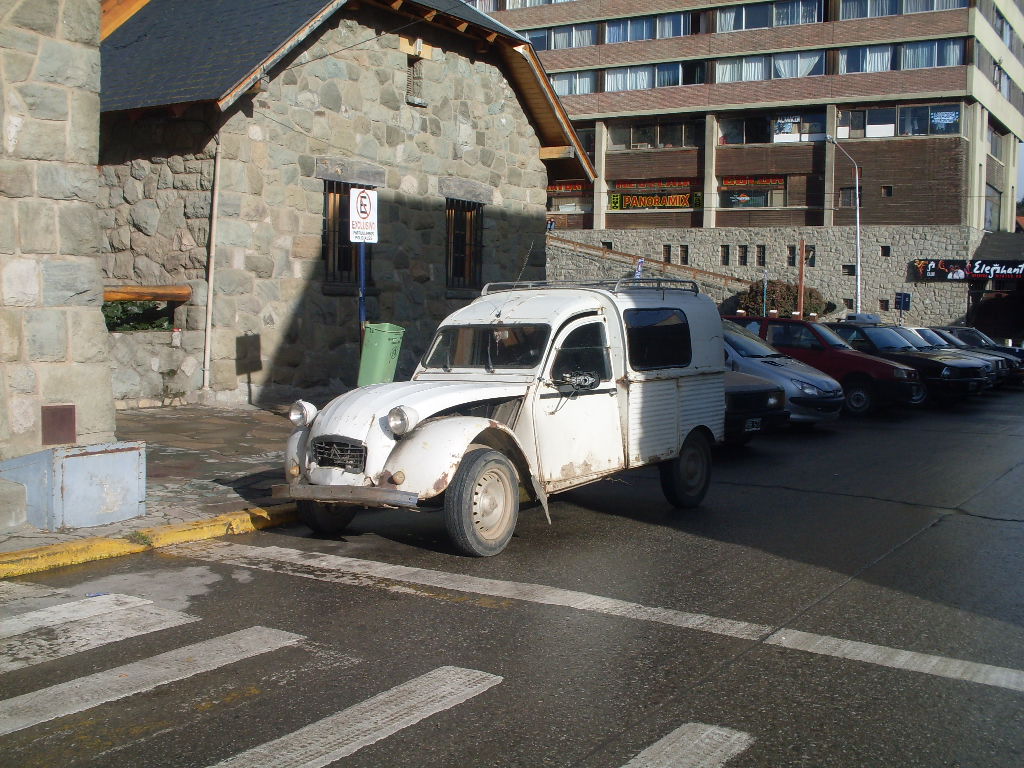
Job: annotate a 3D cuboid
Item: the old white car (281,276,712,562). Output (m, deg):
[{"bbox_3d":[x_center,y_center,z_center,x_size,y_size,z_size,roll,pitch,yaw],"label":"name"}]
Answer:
[{"bbox_3d":[0.051,0.101,7.865,1.500,1.720,3.550,2,3,36],"label":"old white car"}]

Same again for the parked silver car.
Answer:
[{"bbox_3d":[2.301,-0.154,14.371,3.830,1.430,1.650,3,3,34],"label":"parked silver car"}]

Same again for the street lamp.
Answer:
[{"bbox_3d":[11.000,-4.300,37.300,2.000,7.400,0.300,-1,3,-44],"label":"street lamp"}]

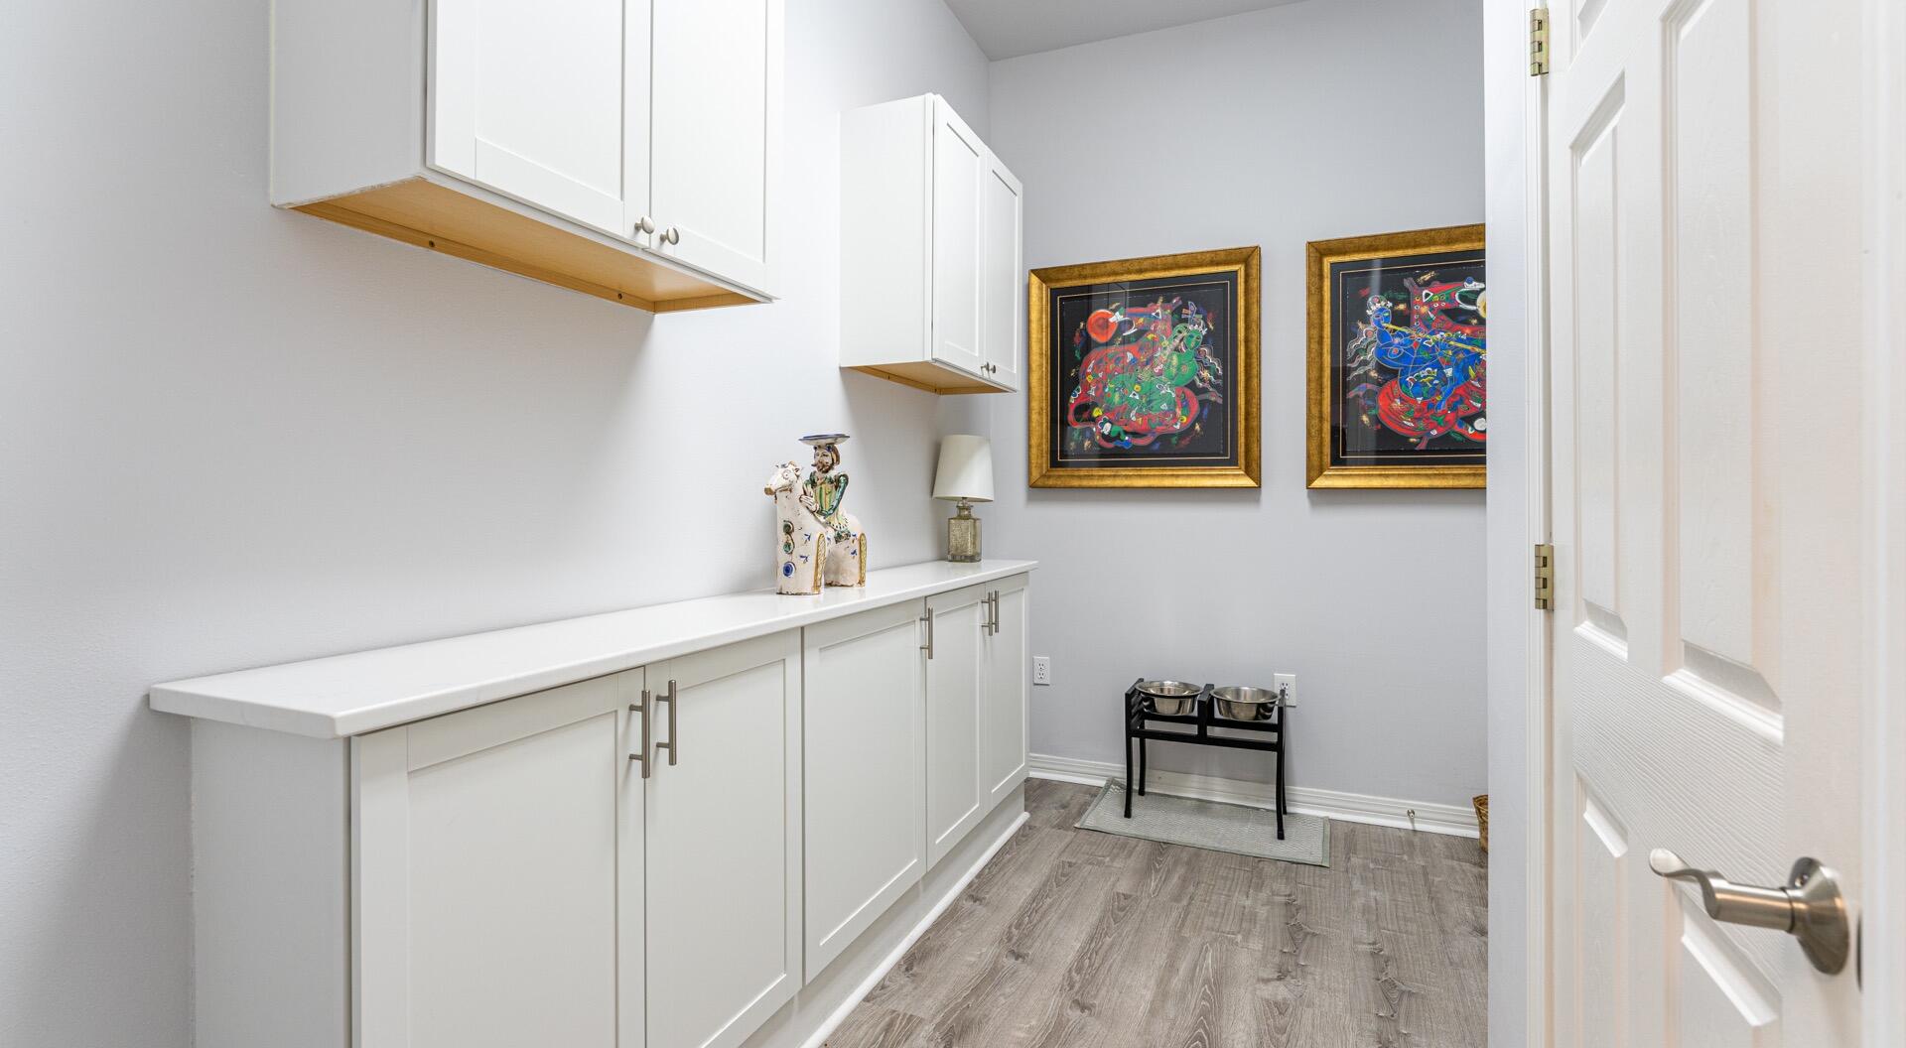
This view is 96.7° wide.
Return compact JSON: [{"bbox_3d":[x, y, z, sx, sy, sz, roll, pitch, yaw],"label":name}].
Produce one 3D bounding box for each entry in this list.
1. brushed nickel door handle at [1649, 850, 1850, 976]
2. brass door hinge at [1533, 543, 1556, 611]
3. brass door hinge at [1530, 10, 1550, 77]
[{"bbox_3d":[0.521,0.237,0.571,0.060,0.066,0.145,0,1,24],"label":"brushed nickel door handle"},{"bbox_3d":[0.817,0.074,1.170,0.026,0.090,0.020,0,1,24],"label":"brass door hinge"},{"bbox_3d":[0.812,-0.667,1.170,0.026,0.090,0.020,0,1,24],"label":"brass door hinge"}]

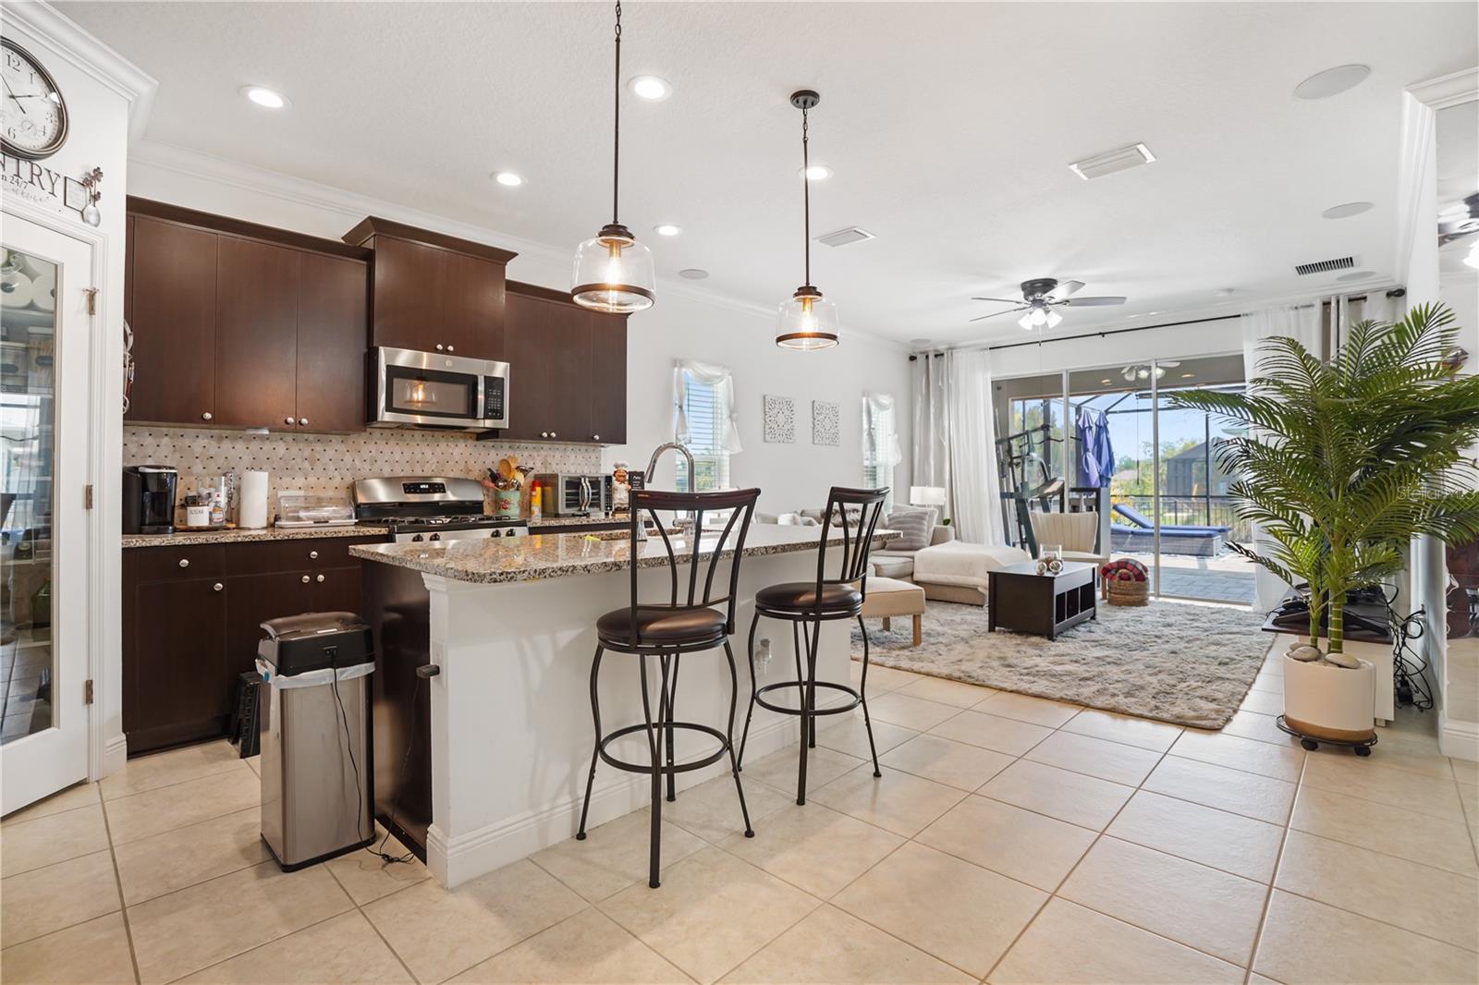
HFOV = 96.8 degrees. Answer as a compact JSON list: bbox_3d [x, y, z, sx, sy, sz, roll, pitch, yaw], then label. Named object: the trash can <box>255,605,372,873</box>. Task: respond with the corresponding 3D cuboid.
[{"bbox_3d":[-1.359,0.763,2.108,0.337,0.695,0.258,0,0,45],"label":"trash can"}]

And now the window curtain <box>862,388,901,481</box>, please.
[{"bbox_3d":[1.695,-0.724,7.818,0.100,0.895,0.780,0,0,45],"label":"window curtain"}]

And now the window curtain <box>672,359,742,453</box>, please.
[{"bbox_3d":[-0.269,-0.750,5.859,0.120,0.765,0.840,0,0,44],"label":"window curtain"}]

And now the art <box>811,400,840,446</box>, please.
[{"bbox_3d":[0.939,-0.740,7.096,0.035,0.462,0.440,0,0,45],"label":"art"}]

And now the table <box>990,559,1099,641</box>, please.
[{"bbox_3d":[2.390,0.822,5.116,0.475,0.453,1.010,0,0,45],"label":"table"}]

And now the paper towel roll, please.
[{"bbox_3d":[-2.470,0.045,3.330,0.122,0.293,0.122,0,0,44],"label":"paper towel roll"}]

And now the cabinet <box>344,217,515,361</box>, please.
[{"bbox_3d":[-1.849,-1.144,3.976,0.461,0.680,0.854,0,0,44],"label":"cabinet"}]

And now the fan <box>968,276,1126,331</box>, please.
[{"bbox_3d":[2.557,-1.585,5.577,1.290,0.405,1.290,0,0,44],"label":"fan"}]

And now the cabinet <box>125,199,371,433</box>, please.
[{"bbox_3d":[-2.518,-0.824,3.364,0.356,1.002,1.020,0,0,44],"label":"cabinet"}]

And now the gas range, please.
[{"bbox_3d":[-1.754,0.507,3.887,0.690,1.180,0.757,0,0,44],"label":"gas range"}]

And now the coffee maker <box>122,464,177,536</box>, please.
[{"bbox_3d":[-2.738,0.041,3.022,0.300,0.310,0.210,0,0,45],"label":"coffee maker"}]

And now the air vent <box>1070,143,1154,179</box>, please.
[{"bbox_3d":[2.018,-1.774,3.539,0.345,0.025,0.250,0,0,44],"label":"air vent"}]

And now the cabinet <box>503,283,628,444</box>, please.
[{"bbox_3d":[-1.261,-0.850,4.623,0.365,1.010,0.960,0,0,45],"label":"cabinet"}]

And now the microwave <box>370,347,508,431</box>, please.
[{"bbox_3d":[-1.859,-0.598,4.004,0.410,0.415,0.757,0,0,44],"label":"microwave"}]

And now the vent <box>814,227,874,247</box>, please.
[{"bbox_3d":[0.732,-1.750,4.551,0.340,0.020,0.250,0,0,45],"label":"vent"}]

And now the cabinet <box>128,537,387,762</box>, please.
[{"bbox_3d":[-2.408,0.662,3.275,0.620,0.880,1.020,0,0,44],"label":"cabinet"}]

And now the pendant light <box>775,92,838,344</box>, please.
[{"bbox_3d":[0.297,-1.192,2.889,0.270,1.100,0.270,0,0,0],"label":"pendant light"}]

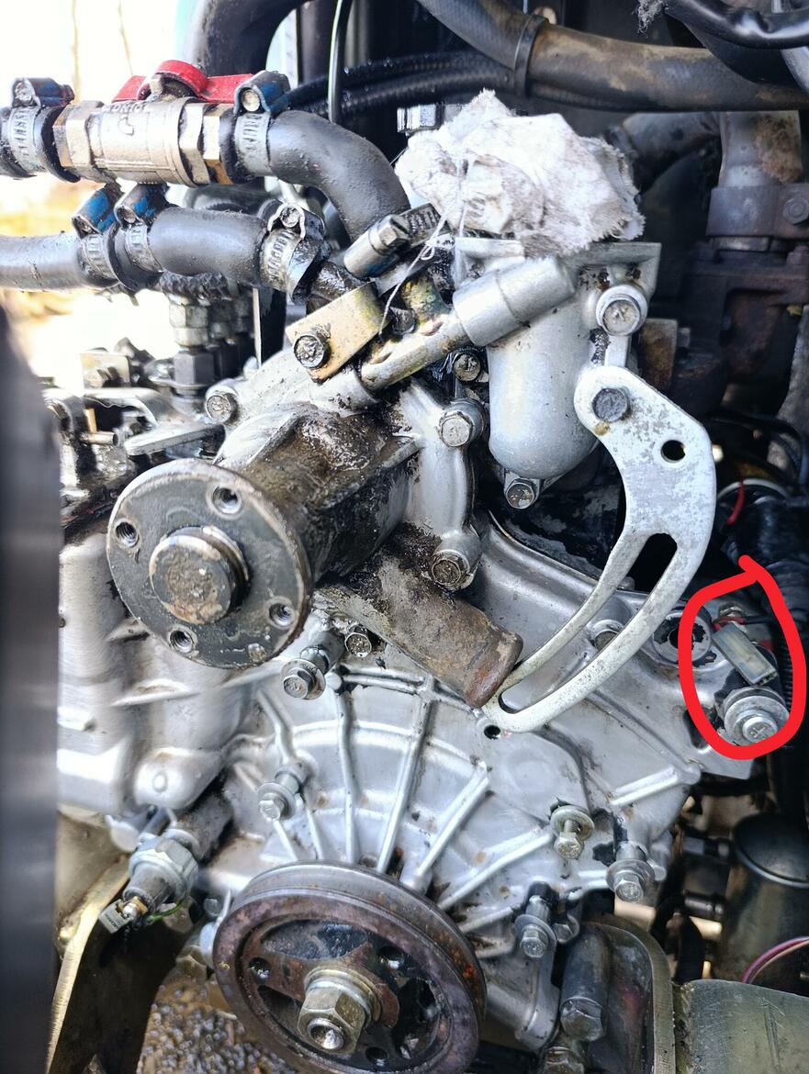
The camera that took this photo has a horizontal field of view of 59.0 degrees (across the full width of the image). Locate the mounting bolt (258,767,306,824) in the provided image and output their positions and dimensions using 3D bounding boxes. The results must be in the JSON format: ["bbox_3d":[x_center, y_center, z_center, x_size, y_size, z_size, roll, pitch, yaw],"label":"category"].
[{"bbox_3d":[-0.067,0.138,0.384,0.022,0.022,0.026,6,23,14],"label":"mounting bolt"}]

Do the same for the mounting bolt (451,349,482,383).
[{"bbox_3d":[0.028,-0.075,0.314,0.014,0.014,0.011,6,23,14],"label":"mounting bolt"}]

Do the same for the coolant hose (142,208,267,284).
[{"bbox_3d":[-0.079,-0.115,0.281,0.053,0.027,0.027,12,24,6],"label":"coolant hose"}]

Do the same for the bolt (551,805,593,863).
[{"bbox_3d":[0.084,0.150,0.360,0.022,0.022,0.021,6,23,14],"label":"bolt"}]

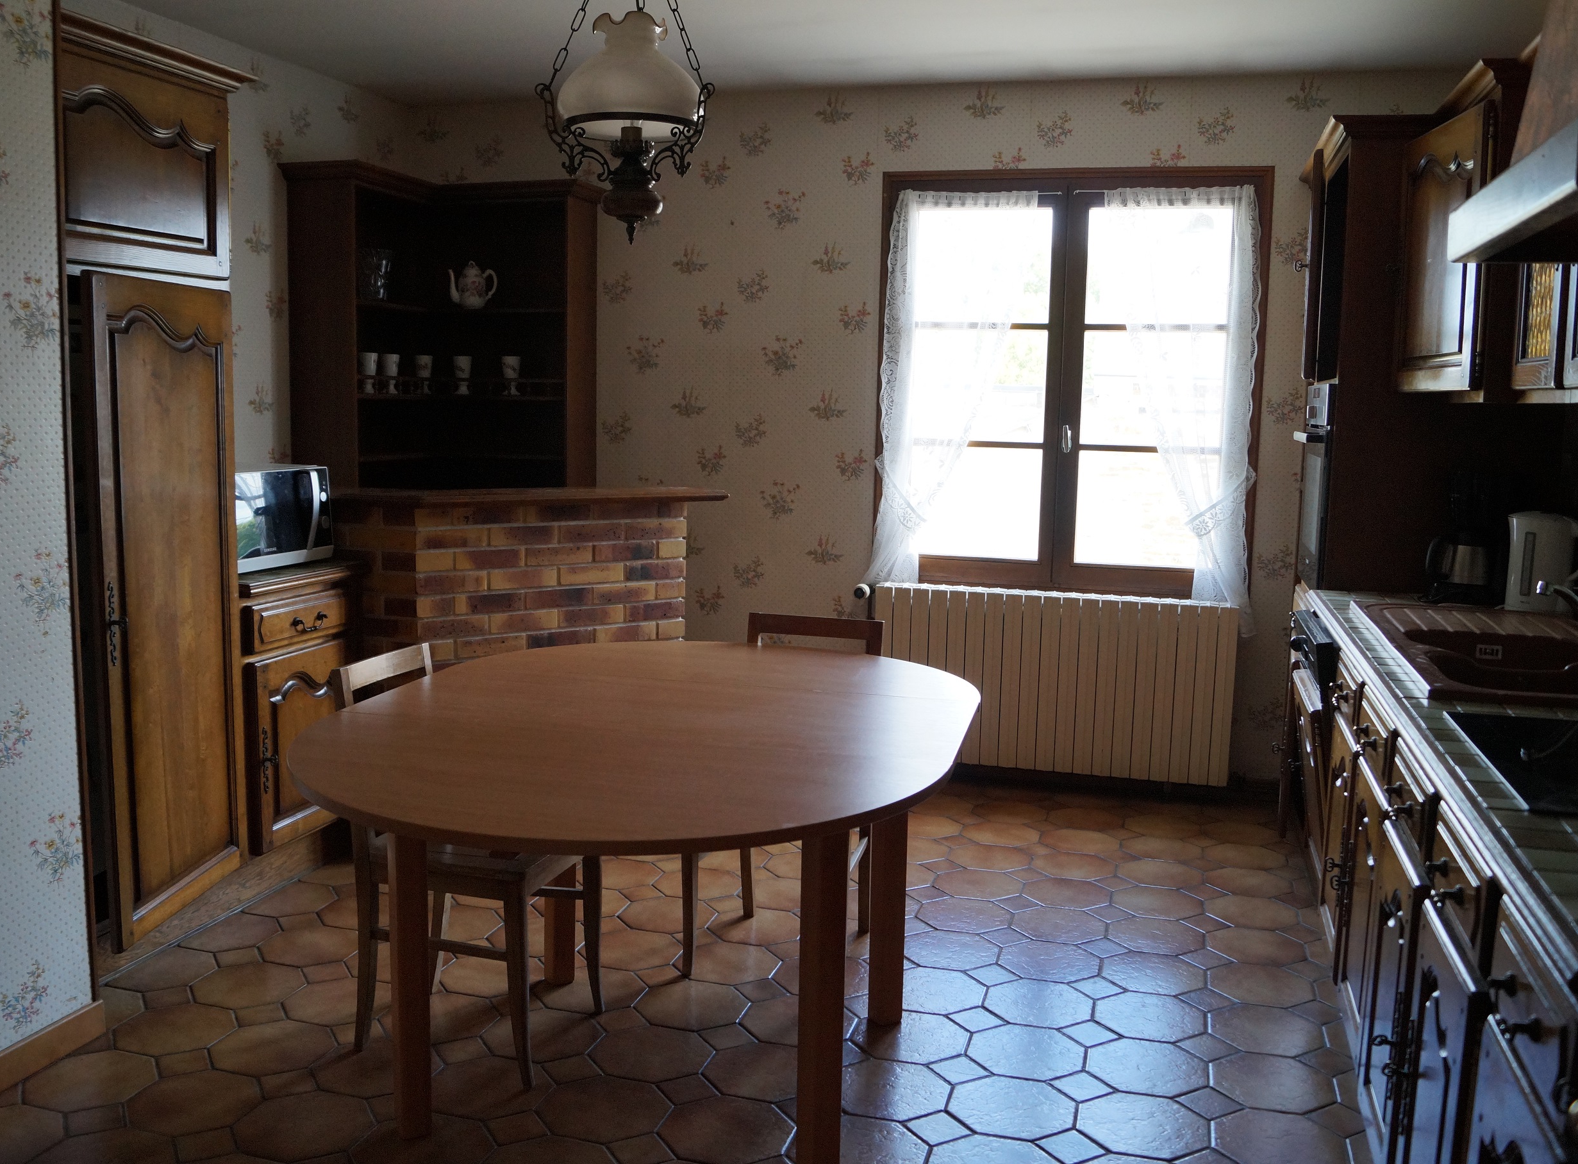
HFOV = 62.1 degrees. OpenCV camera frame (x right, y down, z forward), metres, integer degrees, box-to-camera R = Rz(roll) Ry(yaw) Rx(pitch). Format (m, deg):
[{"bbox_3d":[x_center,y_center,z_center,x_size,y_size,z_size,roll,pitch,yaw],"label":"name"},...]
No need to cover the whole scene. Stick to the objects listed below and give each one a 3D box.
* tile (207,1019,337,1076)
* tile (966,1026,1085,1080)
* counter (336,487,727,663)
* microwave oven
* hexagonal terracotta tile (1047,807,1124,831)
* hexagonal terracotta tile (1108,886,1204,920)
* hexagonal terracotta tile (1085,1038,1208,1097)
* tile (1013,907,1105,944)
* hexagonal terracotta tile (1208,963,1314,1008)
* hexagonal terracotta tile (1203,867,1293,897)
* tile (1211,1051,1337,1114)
[{"bbox_3d":[-1.067,0.968,2.713,0.243,0.012,0.241,3,7,16],"label":"tile"},{"bbox_3d":[0.498,0.992,2.749,0.243,0.012,0.241,3,7,16],"label":"tile"},{"bbox_3d":[-0.856,0.240,4.269,1.376,1.084,0.409,-3,7,-32],"label":"counter"},{"bbox_3d":[-1.622,-0.188,3.789,0.370,0.278,0.490,3,8,18],"label":"microwave oven"},{"bbox_3d":[0.995,0.803,4.419,0.242,0.010,0.242,3,7,16],"label":"hexagonal terracotta tile"},{"bbox_3d":[1.036,0.909,3.701,0.238,0.012,0.238,3,8,14],"label":"hexagonal terracotta tile"},{"bbox_3d":[0.733,1.000,2.690,0.243,0.012,0.241,3,7,16],"label":"hexagonal terracotta tile"},{"bbox_3d":[0.726,0.925,3.523,0.238,0.012,0.238,3,8,14],"label":"tile"},{"bbox_3d":[1.142,0.983,3.181,0.238,0.012,0.238,3,8,14],"label":"hexagonal terracotta tile"},{"bbox_3d":[1.332,0.875,3.805,0.243,0.012,0.241,3,7,16],"label":"hexagonal terracotta tile"},{"bbox_3d":[0.971,1.007,2.628,0.243,0.012,0.241,3,7,16],"label":"tile"}]

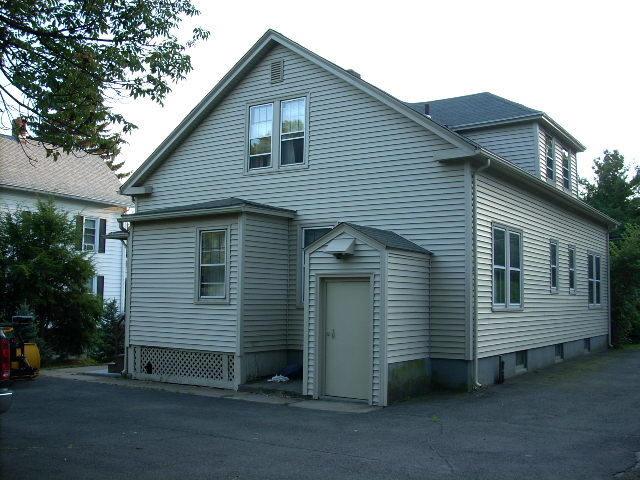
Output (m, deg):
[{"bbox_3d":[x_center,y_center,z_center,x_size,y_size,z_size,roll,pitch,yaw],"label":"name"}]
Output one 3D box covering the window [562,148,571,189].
[{"bbox_3d":[6.514,-1.868,18.089,0.093,1.084,0.796,-2,-6,33],"label":"window"}]

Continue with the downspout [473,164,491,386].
[{"bbox_3d":[2.842,0.548,12.012,0.292,4.011,0.089,-2,-6,33],"label":"downspout"}]

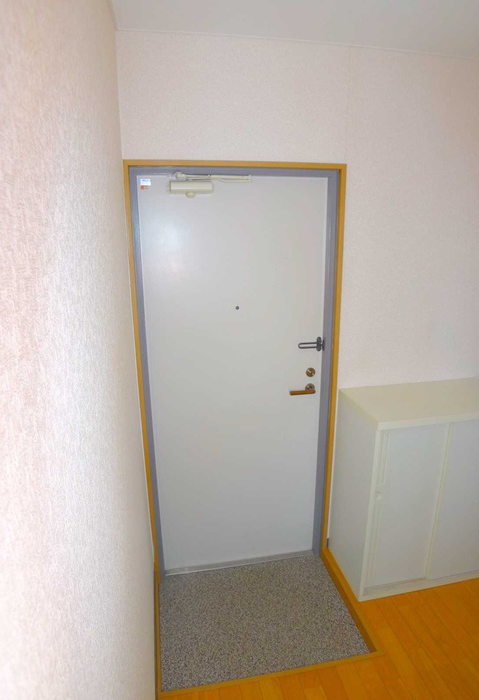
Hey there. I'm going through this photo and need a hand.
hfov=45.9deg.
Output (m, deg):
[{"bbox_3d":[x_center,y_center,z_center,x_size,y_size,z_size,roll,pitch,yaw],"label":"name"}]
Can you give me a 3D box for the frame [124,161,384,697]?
[{"bbox_3d":[0.067,0.288,2.345,0.942,2.015,0.739,-4,18,-10],"label":"frame"}]

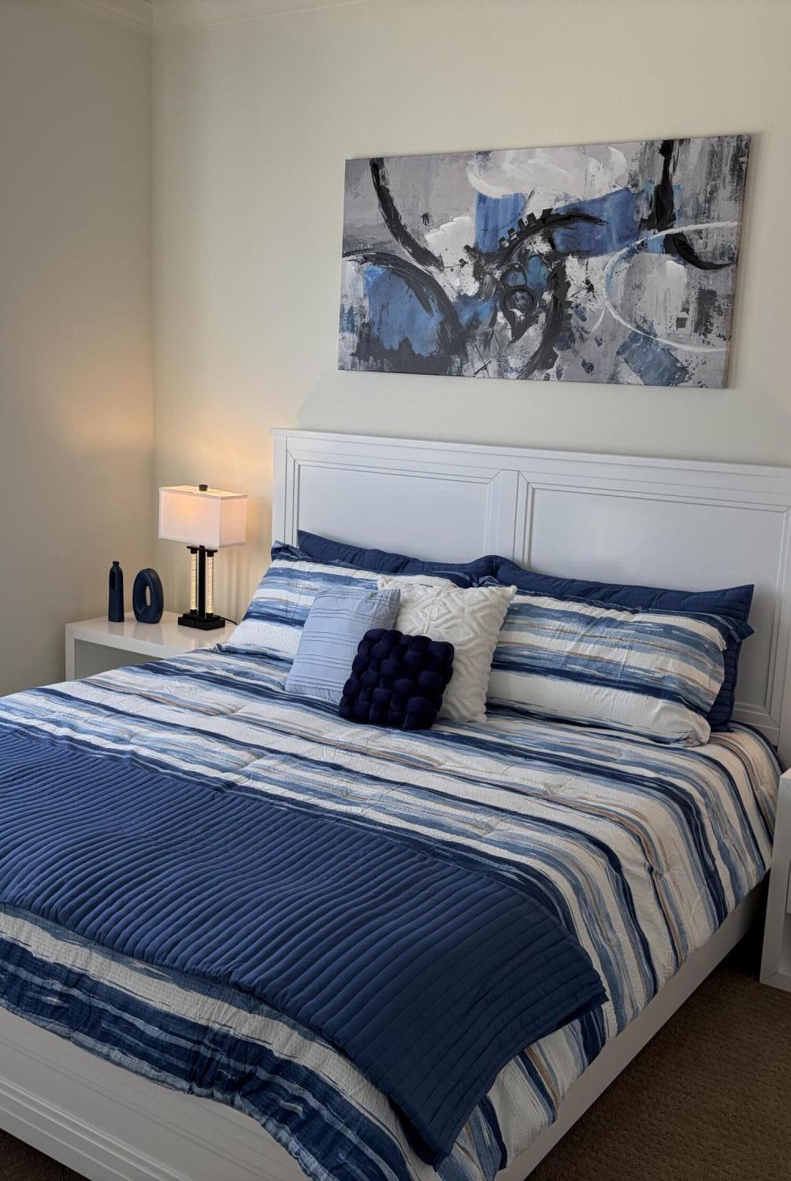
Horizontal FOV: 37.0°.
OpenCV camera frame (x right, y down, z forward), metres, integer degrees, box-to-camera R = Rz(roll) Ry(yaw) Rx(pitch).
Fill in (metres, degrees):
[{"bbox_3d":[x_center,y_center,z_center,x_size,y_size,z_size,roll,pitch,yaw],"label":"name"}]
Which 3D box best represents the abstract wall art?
[{"bbox_3d":[0.412,-1.057,3.856,1.430,0.726,0.036,9,13,33],"label":"abstract wall art"}]

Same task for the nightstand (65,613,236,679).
[{"bbox_3d":[-0.895,0.440,4.665,0.644,0.589,0.459,9,13,33],"label":"nightstand"}]

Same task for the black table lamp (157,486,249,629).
[{"bbox_3d":[-0.755,-0.133,4.634,0.311,0.558,0.150,9,13,33],"label":"black table lamp"}]

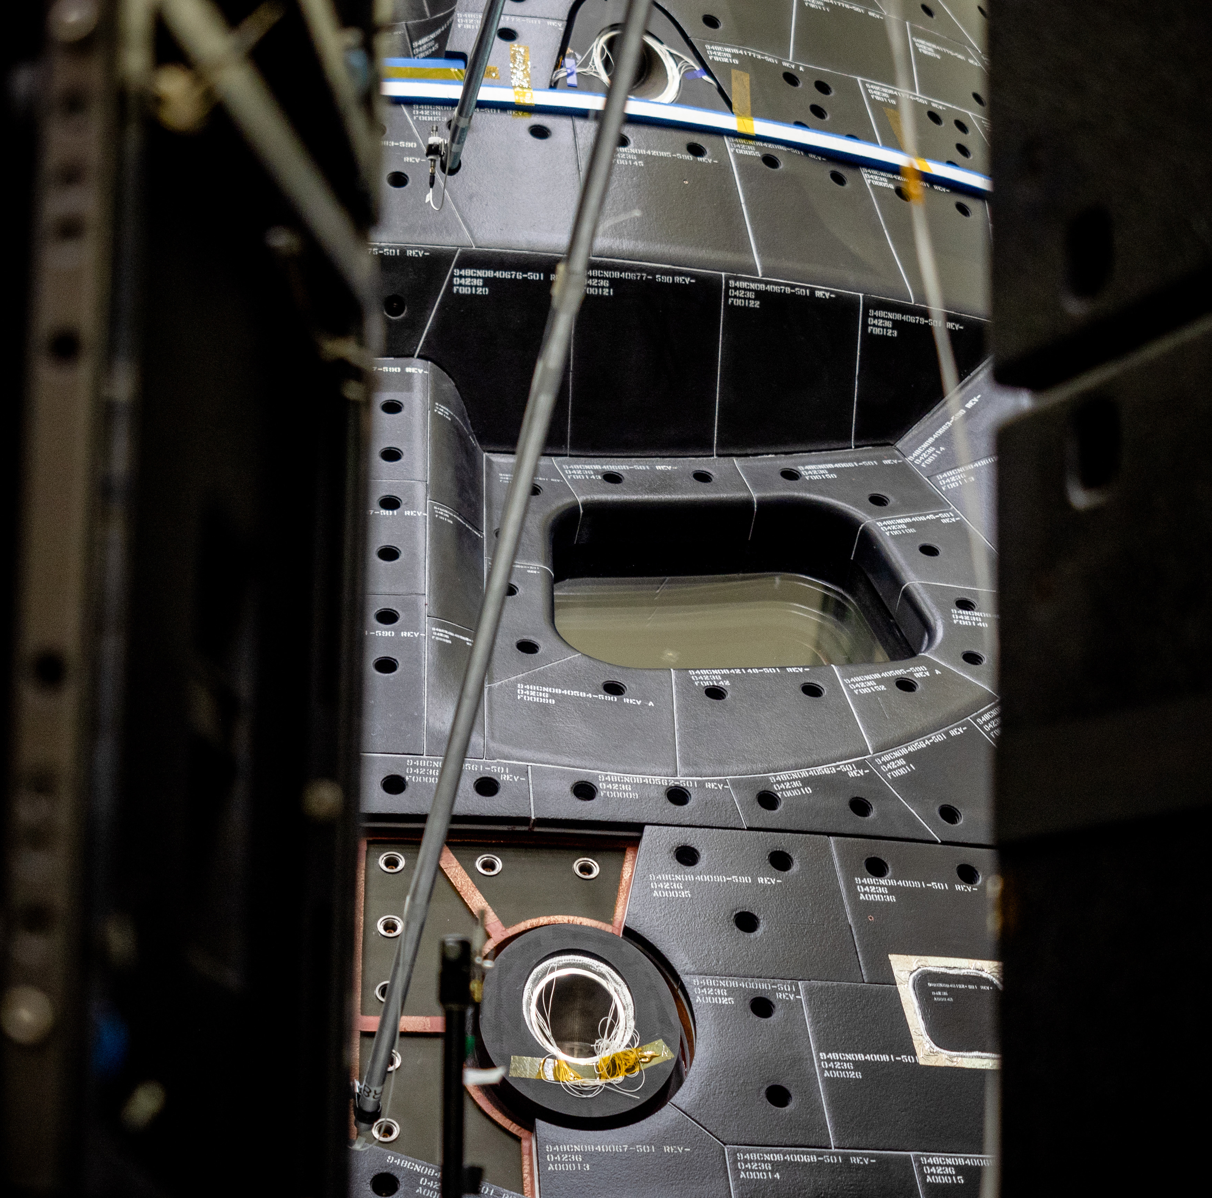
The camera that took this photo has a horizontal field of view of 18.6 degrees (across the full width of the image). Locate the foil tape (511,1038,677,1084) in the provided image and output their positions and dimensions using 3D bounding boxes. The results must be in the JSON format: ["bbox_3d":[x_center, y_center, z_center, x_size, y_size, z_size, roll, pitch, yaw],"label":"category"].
[{"bbox_3d":[-0.013,0.464,3.680,0.174,0.037,0.012,-4,-28,-20],"label":"foil tape"}]

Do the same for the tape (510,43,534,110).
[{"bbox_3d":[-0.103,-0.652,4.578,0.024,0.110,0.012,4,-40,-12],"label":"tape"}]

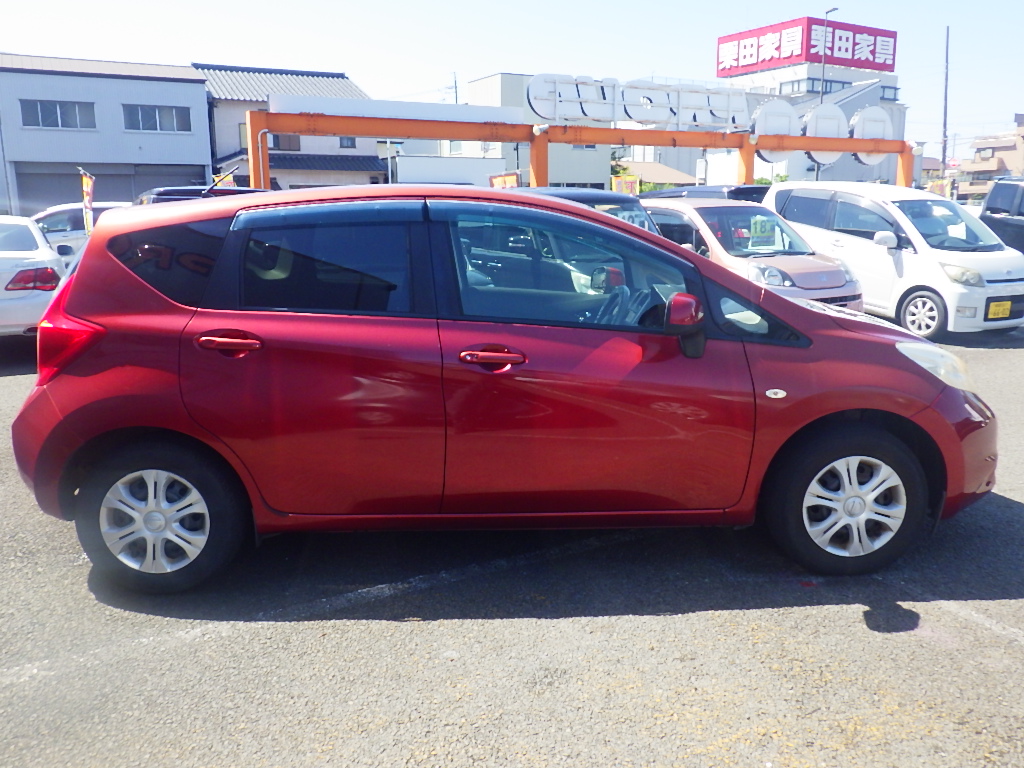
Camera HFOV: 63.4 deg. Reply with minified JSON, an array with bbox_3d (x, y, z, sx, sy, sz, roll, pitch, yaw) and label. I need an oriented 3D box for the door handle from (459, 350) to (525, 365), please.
[{"bbox_3d":[-0.072,-0.094,2.944,0.230,0.050,0.050,-1,11,-2],"label":"door handle"}]

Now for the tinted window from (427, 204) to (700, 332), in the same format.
[{"bbox_3d":[0.189,-0.427,3.033,0.980,0.490,0.070,-1,-8,-2],"label":"tinted window"}]

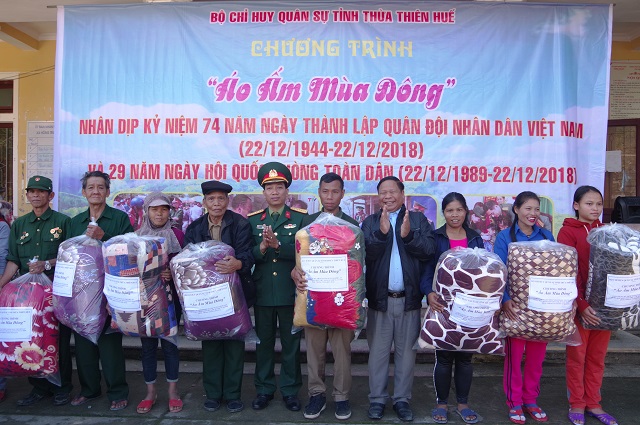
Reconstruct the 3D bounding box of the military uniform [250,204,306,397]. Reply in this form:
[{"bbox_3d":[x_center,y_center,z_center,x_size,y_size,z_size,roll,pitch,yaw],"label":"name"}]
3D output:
[{"bbox_3d":[-0.297,0.615,3.350,0.440,1.342,0.340,0,0,2],"label":"military uniform"}]

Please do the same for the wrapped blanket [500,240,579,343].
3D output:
[{"bbox_3d":[1.355,0.485,2.990,0.440,0.610,0.270,2,0,13],"label":"wrapped blanket"}]

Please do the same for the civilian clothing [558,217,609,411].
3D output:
[{"bbox_3d":[1.790,0.680,3.220,0.420,1.290,0.340,0,1,0],"label":"civilian clothing"}]

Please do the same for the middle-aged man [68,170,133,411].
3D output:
[{"bbox_3d":[-1.511,0.527,3.300,0.470,1.618,0.420,0,0,-2],"label":"middle-aged man"}]

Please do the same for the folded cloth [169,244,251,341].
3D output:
[{"bbox_3d":[-0.718,0.516,3.170,0.440,0.600,0.270,-10,0,-9],"label":"folded cloth"}]

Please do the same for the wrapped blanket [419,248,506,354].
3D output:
[{"bbox_3d":[0.904,0.564,3.020,0.480,0.620,0.300,7,0,0],"label":"wrapped blanket"}]

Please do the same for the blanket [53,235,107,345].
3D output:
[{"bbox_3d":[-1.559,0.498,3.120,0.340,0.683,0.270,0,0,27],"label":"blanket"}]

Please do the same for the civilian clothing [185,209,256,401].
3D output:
[{"bbox_3d":[-0.712,0.660,3.410,0.510,1.380,0.400,0,1,-6],"label":"civilian clothing"}]

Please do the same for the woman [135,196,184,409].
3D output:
[{"bbox_3d":[-1.108,0.607,3.270,0.430,1.487,0.430,0,0,-3],"label":"woman"}]

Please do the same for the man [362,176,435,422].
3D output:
[{"bbox_3d":[0.533,0.564,3.240,0.490,1.625,0.460,0,1,6],"label":"man"}]

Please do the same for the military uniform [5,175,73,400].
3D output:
[{"bbox_3d":[-1.980,0.540,3.360,0.510,1.584,0.430,0,0,-3],"label":"military uniform"}]

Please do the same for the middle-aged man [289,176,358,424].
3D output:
[{"bbox_3d":[0.035,0.550,3.240,0.500,1.650,0.460,0,1,0],"label":"middle-aged man"}]

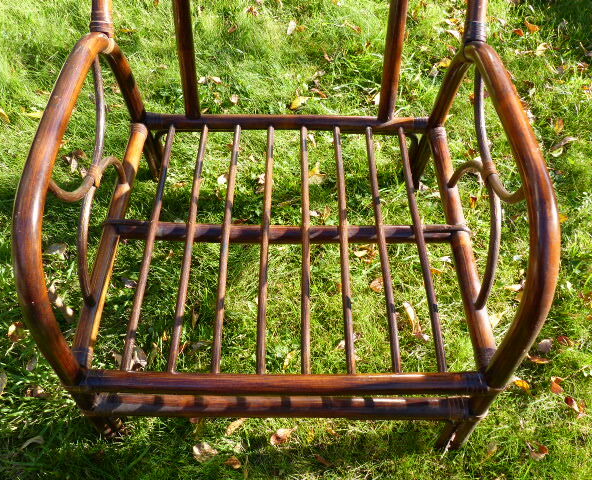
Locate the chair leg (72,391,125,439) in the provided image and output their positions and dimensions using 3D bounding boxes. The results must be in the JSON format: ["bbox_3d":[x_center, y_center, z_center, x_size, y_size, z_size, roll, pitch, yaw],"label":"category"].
[{"bbox_3d":[-0.333,0.309,0.987,0.045,0.190,0.038,0,52,-1],"label":"chair leg"}]

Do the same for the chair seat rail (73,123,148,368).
[{"bbox_3d":[-0.329,-0.025,1.051,0.031,0.031,0.553,0,52,0],"label":"chair seat rail"}]

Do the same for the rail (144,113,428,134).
[{"bbox_3d":[-0.019,-0.237,1.165,0.584,0.033,0.033,0,53,-1],"label":"rail"}]

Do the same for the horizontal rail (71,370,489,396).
[{"bbox_3d":[-0.020,0.208,0.826,0.601,0.033,0.033,0,53,-1],"label":"horizontal rail"}]

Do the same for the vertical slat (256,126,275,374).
[{"bbox_3d":[-0.050,-0.017,0.997,0.012,0.012,0.539,0,53,-1],"label":"vertical slat"}]

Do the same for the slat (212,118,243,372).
[{"bbox_3d":[-0.115,-0.019,0.997,0.012,0.012,0.539,0,53,-1],"label":"slat"}]

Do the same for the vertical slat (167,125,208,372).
[{"bbox_3d":[-0.190,-0.019,1.041,0.013,0.013,0.560,0,53,-1],"label":"vertical slat"}]

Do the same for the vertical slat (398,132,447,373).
[{"bbox_3d":[0.225,-0.016,1.045,0.013,0.013,0.555,0,53,-1],"label":"vertical slat"}]

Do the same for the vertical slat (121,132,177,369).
[{"bbox_3d":[-0.249,-0.020,0.996,0.012,0.012,0.535,0,53,-1],"label":"vertical slat"}]

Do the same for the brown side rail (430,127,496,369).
[{"bbox_3d":[0.298,-0.020,1.052,0.031,0.031,0.543,1,52,0],"label":"brown side rail"}]

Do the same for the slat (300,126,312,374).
[{"bbox_3d":[0.016,-0.016,0.997,0.012,0.012,0.538,0,53,-1],"label":"slat"}]

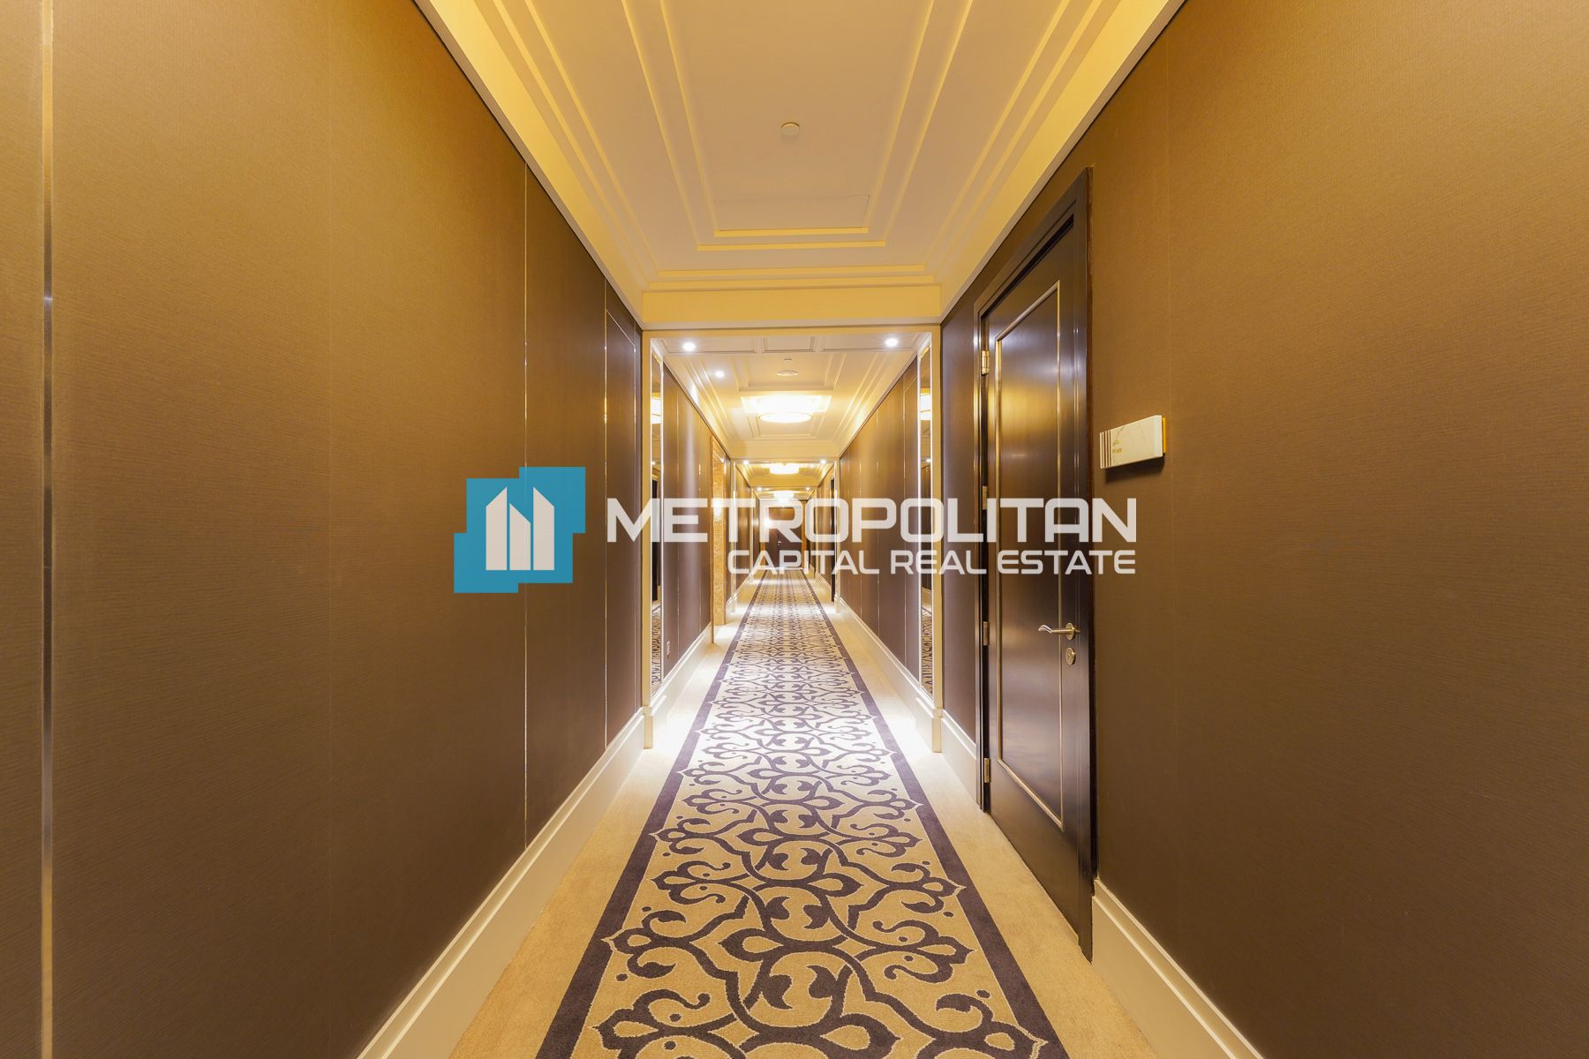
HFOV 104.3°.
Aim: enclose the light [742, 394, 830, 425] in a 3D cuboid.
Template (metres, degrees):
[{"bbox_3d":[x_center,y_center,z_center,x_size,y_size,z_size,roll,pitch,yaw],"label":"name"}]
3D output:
[{"bbox_3d":[-0.101,-1.430,7.515,0.978,0.174,0.978,0,0,-1],"label":"light"}]

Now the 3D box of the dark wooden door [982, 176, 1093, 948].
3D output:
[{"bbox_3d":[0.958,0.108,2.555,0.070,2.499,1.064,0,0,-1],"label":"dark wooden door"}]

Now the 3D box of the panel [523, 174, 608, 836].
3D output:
[{"bbox_3d":[-0.916,-0.097,2.558,0.030,2.278,0.987,0,0,-1],"label":"panel"}]

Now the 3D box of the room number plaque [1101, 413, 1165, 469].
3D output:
[{"bbox_3d":[0.941,-0.239,1.731,0.030,0.105,0.270,0,0,-1],"label":"room number plaque"}]

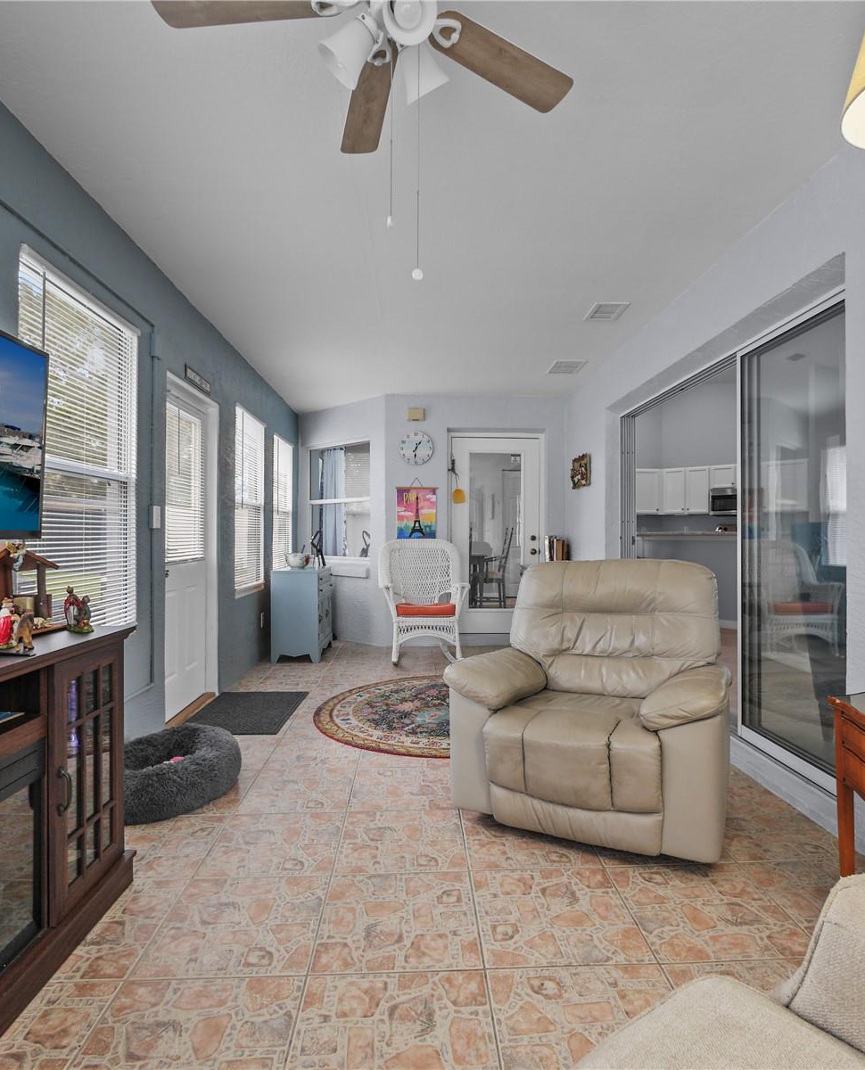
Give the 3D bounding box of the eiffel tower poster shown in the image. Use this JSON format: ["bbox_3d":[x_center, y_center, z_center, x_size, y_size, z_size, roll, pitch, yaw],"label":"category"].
[{"bbox_3d":[-0.158,-0.220,5.918,0.440,0.545,0.020,0,0,-2],"label":"eiffel tower poster"}]

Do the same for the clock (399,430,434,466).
[{"bbox_3d":[-0.157,-0.900,5.908,0.360,0.360,0.040,0,0,-2],"label":"clock"}]

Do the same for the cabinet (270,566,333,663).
[{"bbox_3d":[-1.253,0.740,5.575,0.430,0.830,0.740,0,0,-2],"label":"cabinet"}]

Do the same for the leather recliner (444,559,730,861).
[{"bbox_3d":[0.701,0.640,2.591,1.030,1.030,0.960,0,0,22],"label":"leather recliner"}]

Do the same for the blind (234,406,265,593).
[{"bbox_3d":[-1.587,-0.300,5.035,0.050,1.480,0.900,0,0,-2],"label":"blind"}]

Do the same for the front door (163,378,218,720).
[{"bbox_3d":[-1.592,0.125,3.704,0.080,2.060,0.870,0,0,-2],"label":"front door"}]

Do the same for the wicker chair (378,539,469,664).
[{"bbox_3d":[-0.083,0.600,5.420,0.750,1.110,0.850,0,0,-11],"label":"wicker chair"}]

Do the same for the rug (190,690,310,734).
[{"bbox_3d":[-1.204,1.149,3.776,0.610,0.012,0.900,0,0,-2],"label":"rug"}]

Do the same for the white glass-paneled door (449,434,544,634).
[{"bbox_3d":[0.675,0.000,6.023,0.950,2.060,0.080,0,0,-2],"label":"white glass-paneled door"}]

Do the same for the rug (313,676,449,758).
[{"bbox_3d":[0.094,1.149,3.865,1.800,0.012,1.800,0,0,-2],"label":"rug"}]

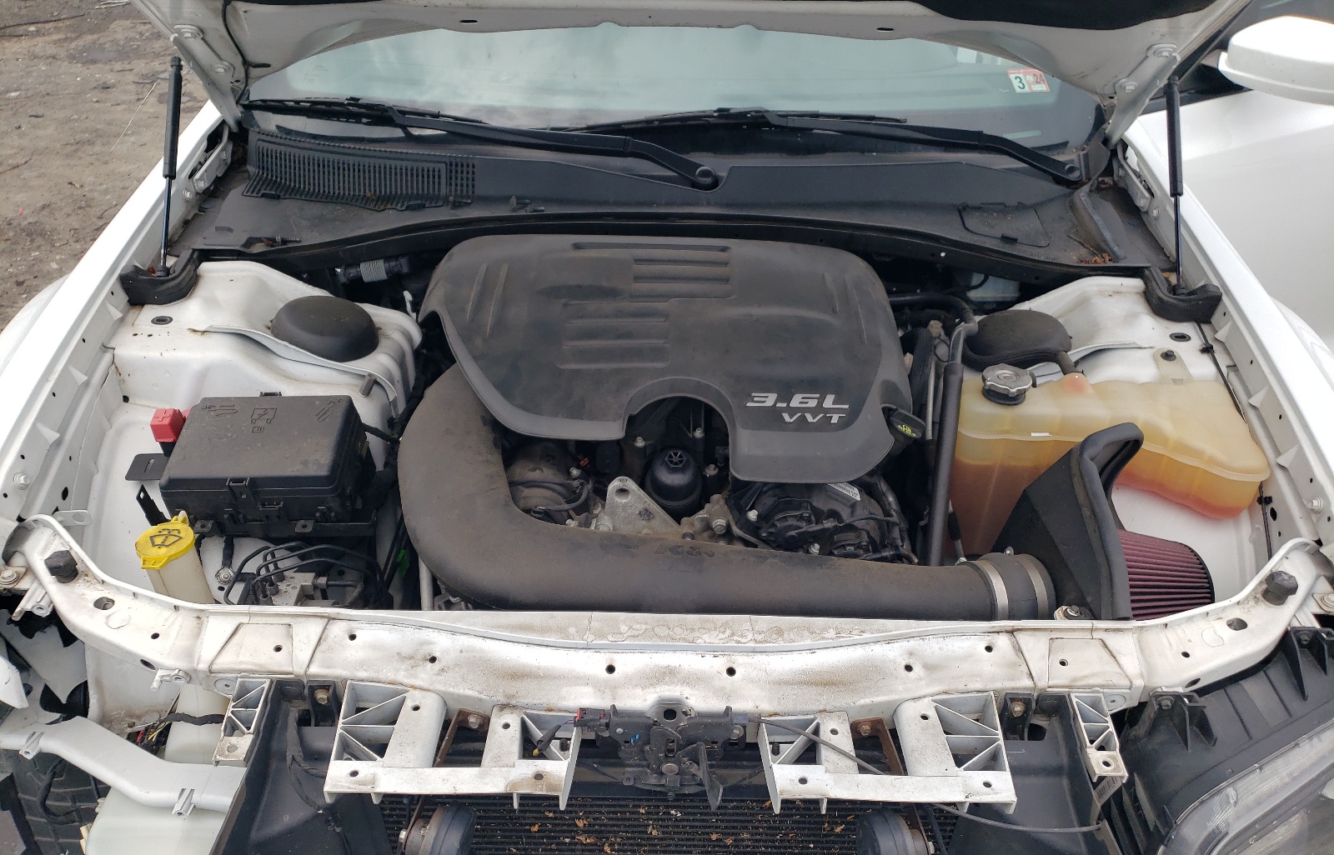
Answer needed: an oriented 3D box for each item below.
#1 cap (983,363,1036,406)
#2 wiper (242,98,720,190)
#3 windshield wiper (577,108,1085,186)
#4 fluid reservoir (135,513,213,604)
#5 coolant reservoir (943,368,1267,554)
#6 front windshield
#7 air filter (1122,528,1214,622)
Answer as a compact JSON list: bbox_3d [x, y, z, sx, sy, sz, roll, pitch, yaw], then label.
[{"bbox_3d":[0.430,-0.053,1.263,0.063,0.028,0.063,1,34,0],"label":"cap"},{"bbox_3d":[-0.325,-0.489,1.675,0.840,0.085,0.085,8,35,10],"label":"wiper"},{"bbox_3d":[0.243,-0.470,1.661,0.890,0.090,0.085,2,35,1],"label":"windshield wiper"},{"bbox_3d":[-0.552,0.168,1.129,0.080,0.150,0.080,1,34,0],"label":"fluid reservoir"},{"bbox_3d":[0.555,0.082,1.345,0.370,0.260,0.195,1,34,0],"label":"coolant reservoir"},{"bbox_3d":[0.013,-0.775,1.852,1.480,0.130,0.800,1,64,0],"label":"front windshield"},{"bbox_3d":[0.545,0.211,1.189,0.145,0.145,0.140,1,34,0],"label":"air filter"}]

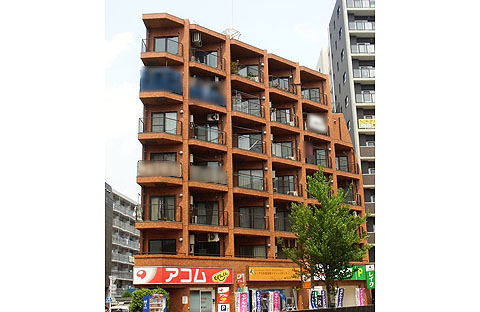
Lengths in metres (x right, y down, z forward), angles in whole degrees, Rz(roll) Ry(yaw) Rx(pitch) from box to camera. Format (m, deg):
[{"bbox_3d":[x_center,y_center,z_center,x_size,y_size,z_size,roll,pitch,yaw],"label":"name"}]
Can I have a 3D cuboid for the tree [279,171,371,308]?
[{"bbox_3d":[5.684,5.729,35.522,6.100,10.300,5.700,-1,-15,0],"label":"tree"}]

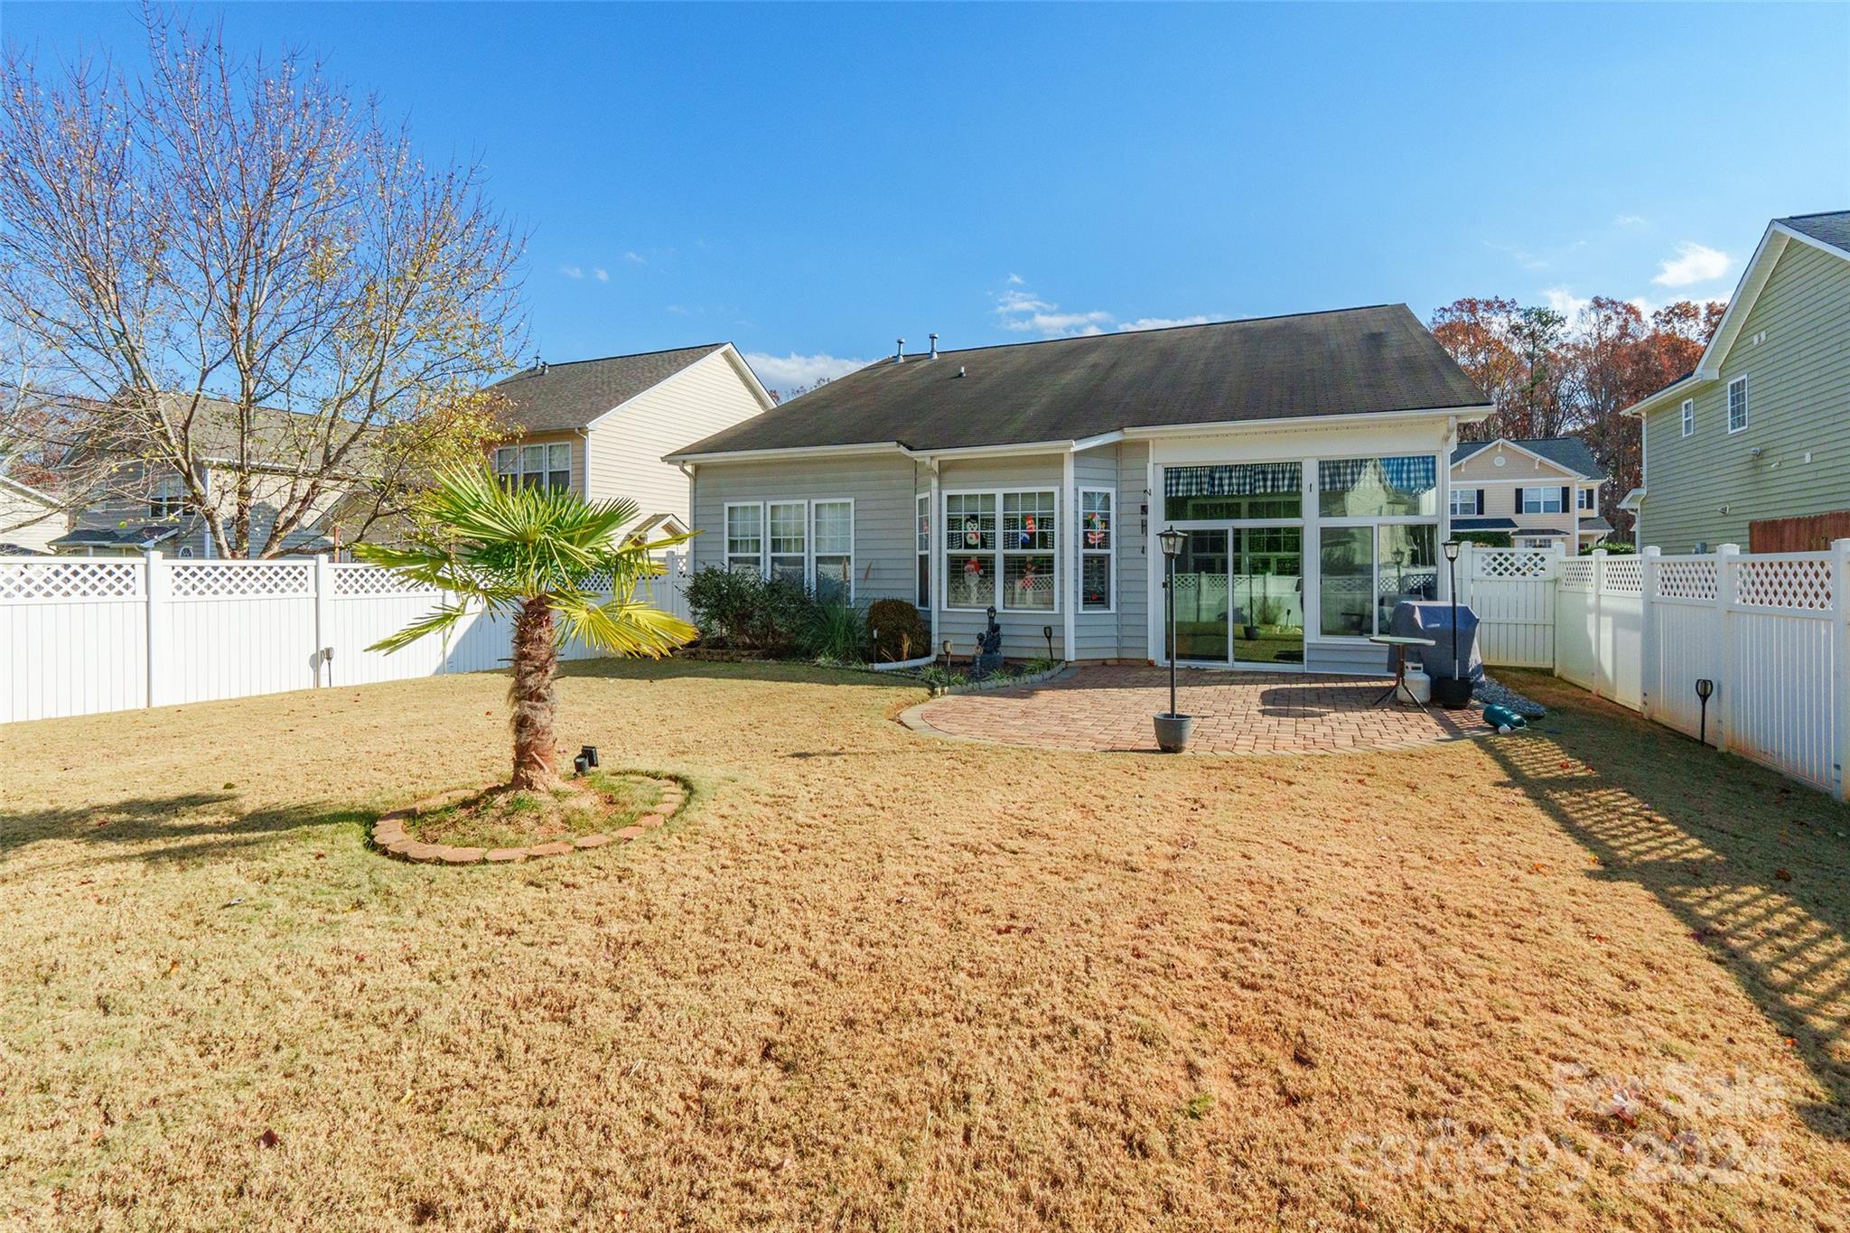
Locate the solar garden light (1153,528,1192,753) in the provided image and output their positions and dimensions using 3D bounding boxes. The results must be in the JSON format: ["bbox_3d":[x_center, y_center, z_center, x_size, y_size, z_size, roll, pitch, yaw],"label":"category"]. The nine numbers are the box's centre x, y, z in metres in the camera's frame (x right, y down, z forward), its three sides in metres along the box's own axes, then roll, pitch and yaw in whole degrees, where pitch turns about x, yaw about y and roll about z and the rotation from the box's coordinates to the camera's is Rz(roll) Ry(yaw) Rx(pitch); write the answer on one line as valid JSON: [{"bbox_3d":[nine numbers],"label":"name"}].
[{"bbox_3d":[2.130,0.180,7.080,0.340,1.890,0.340,0,3,0],"label":"solar garden light"}]

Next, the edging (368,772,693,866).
[{"bbox_3d":[-2.490,1.250,5.350,1.860,0.130,1.840,-1,3,-25],"label":"edging"}]

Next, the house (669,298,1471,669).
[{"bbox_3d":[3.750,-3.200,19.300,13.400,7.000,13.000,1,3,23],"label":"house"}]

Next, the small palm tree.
[{"bbox_3d":[-2.500,0.070,5.320,1.950,2.100,1.950,-1,3,-25],"label":"small palm tree"}]

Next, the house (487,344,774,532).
[{"bbox_3d":[-11.500,-5.000,30.500,10.500,9.200,12.500,1,3,23],"label":"house"}]

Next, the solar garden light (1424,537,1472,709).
[{"bbox_3d":[5.960,0.050,9.250,0.340,1.860,0.340,0,3,0],"label":"solar garden light"}]

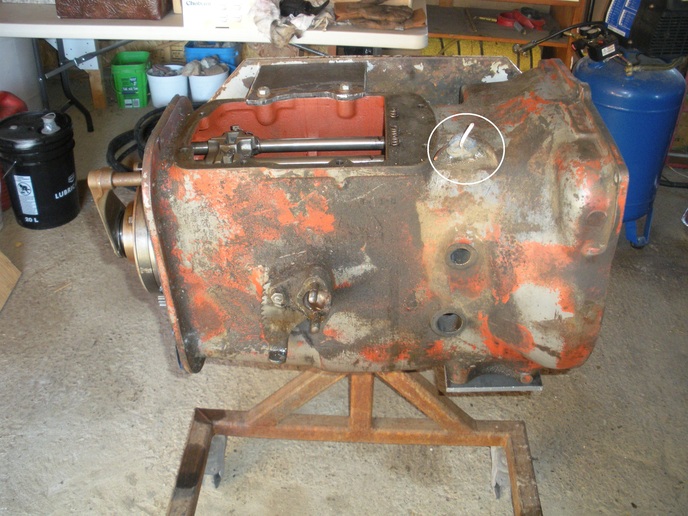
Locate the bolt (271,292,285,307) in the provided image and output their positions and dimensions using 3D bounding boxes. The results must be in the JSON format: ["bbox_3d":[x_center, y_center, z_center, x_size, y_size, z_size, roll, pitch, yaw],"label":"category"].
[{"bbox_3d":[-0.111,0.069,1.195,0.020,0.019,0.015,2,32,0],"label":"bolt"}]

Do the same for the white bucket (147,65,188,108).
[{"bbox_3d":[-1.003,-0.972,4.069,0.230,0.195,0.230,1,32,-1],"label":"white bucket"}]

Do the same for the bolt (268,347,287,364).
[{"bbox_3d":[-0.115,0.169,1.235,0.029,0.025,0.022,2,32,0],"label":"bolt"}]

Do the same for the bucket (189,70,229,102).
[{"bbox_3d":[-0.775,-0.985,4.096,0.230,0.195,0.230,1,32,-1],"label":"bucket"}]

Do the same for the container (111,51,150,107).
[{"bbox_3d":[-1.193,-1.008,4.064,0.200,0.260,0.235,-3,33,-7],"label":"container"}]

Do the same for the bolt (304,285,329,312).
[{"bbox_3d":[-0.042,0.067,1.160,0.038,0.036,0.032,2,32,0],"label":"bolt"}]

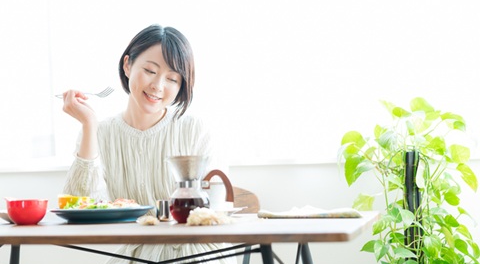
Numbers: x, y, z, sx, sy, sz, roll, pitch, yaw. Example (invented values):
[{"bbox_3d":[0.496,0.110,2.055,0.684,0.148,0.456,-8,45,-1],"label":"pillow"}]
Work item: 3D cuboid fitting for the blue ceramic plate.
[{"bbox_3d":[-0.344,0.208,1.660,0.258,0.030,0.258,-2,-4,0],"label":"blue ceramic plate"}]

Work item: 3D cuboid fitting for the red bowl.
[{"bbox_3d":[-0.523,0.195,1.630,0.104,0.064,0.104,-2,-4,0],"label":"red bowl"}]

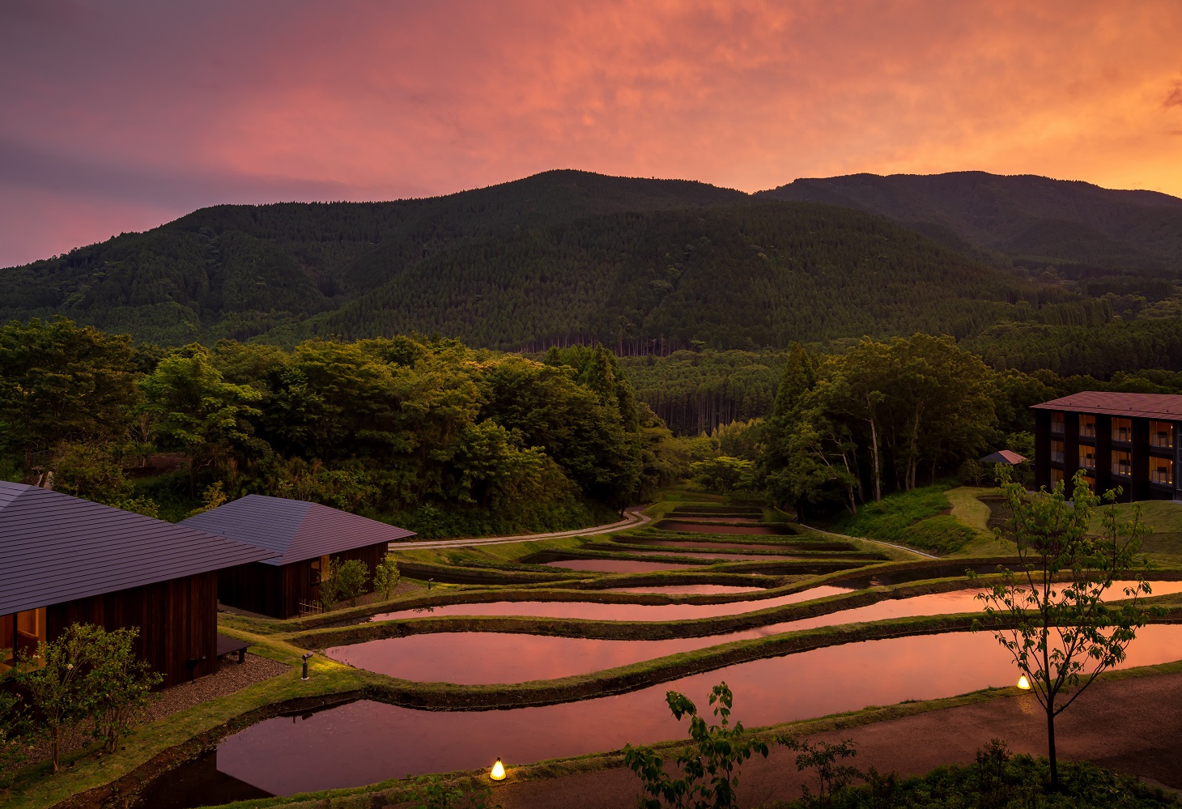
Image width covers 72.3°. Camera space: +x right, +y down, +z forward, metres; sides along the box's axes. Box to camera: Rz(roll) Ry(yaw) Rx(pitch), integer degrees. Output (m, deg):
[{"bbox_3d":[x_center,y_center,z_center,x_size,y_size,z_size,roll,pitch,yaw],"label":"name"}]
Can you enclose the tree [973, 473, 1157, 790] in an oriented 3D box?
[{"bbox_3d":[8.315,3.981,14.200,2.950,5.600,2.900,1,1,30],"label":"tree"}]

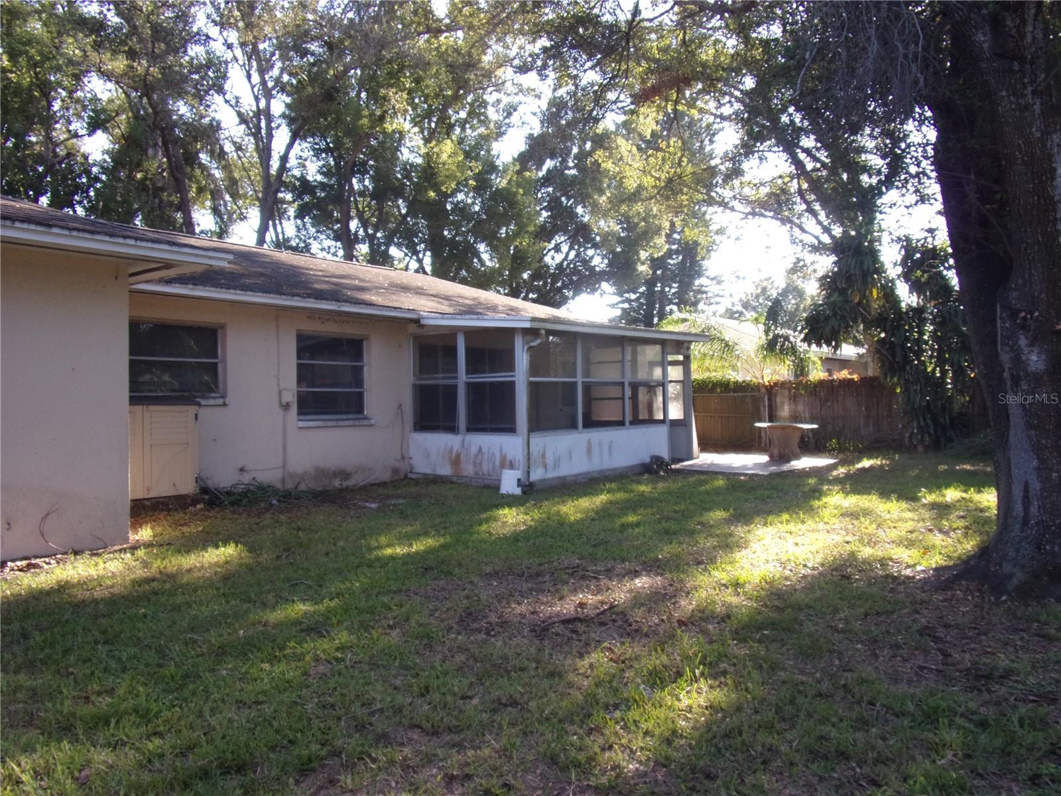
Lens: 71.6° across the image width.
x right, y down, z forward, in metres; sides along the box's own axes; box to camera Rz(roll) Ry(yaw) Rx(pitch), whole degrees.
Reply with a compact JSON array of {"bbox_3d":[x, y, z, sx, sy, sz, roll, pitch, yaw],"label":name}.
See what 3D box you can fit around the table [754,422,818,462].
[{"bbox_3d":[5.292,0.916,15.200,1.330,0.720,1.330,-1,0,0],"label":"table"}]

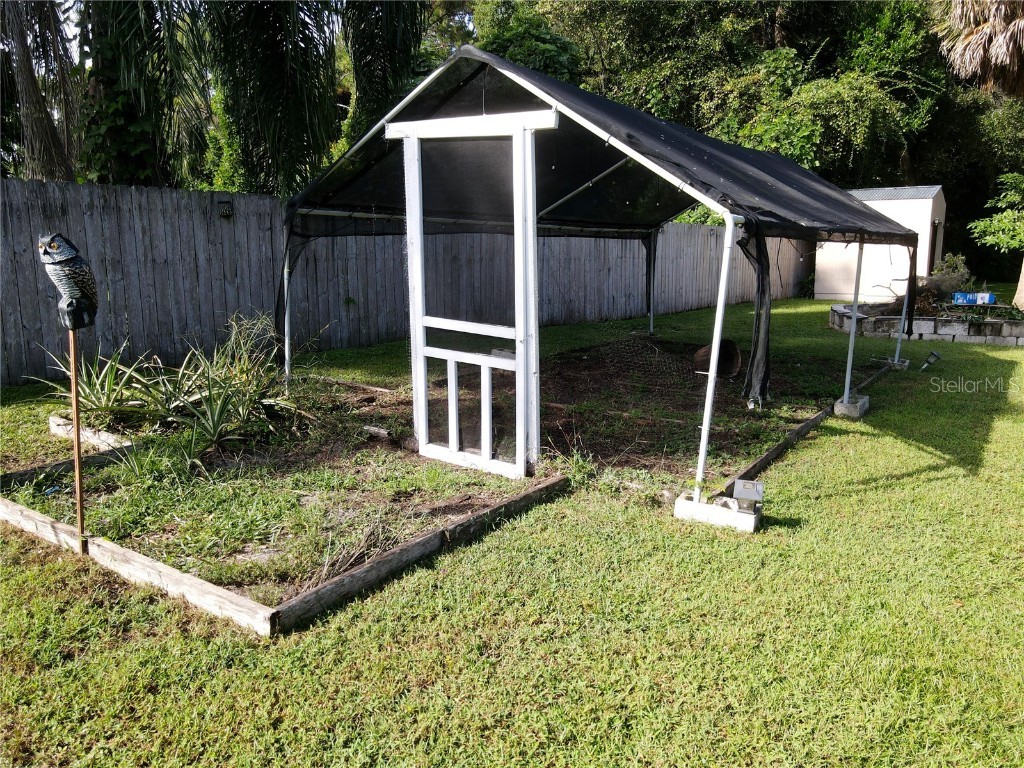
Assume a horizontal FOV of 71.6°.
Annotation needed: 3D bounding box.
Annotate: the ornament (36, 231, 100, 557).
[{"bbox_3d":[-1.812,0.057,2.990,0.180,1.383,0.220,5,12,23],"label":"ornament"}]

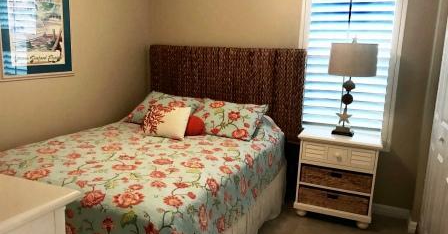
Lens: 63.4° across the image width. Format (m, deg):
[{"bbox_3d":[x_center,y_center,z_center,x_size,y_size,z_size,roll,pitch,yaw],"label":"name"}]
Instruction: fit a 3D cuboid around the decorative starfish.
[{"bbox_3d":[1.004,0.005,3.022,0.126,0.131,0.026,6,12,22],"label":"decorative starfish"}]

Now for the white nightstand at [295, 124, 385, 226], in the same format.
[{"bbox_3d":[0.975,0.511,3.122,0.644,0.716,0.377,6,12,22],"label":"white nightstand"}]

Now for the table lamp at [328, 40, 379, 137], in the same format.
[{"bbox_3d":[1.038,-0.239,2.985,0.376,0.809,0.376,6,12,22],"label":"table lamp"}]

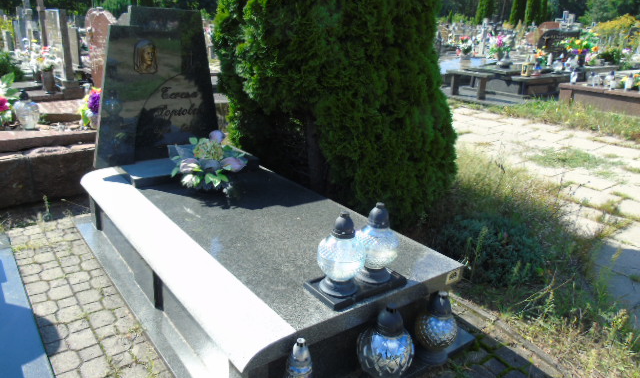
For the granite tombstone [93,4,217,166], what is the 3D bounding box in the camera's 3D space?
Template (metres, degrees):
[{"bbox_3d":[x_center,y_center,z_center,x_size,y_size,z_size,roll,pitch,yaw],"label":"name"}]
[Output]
[{"bbox_3d":[-1.084,-0.687,3.115,0.886,0.995,0.090,-10,23,-36],"label":"granite tombstone"}]

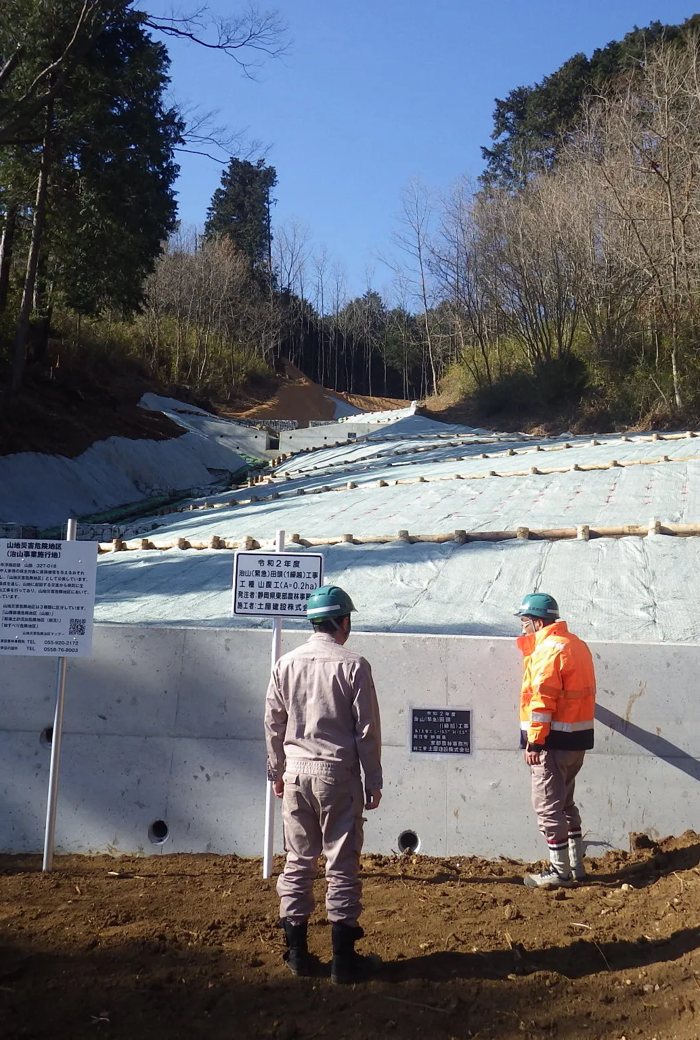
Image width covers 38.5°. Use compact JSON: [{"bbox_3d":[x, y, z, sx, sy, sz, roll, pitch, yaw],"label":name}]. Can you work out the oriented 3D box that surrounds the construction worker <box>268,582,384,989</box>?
[{"bbox_3d":[-0.119,1.182,4.680,0.520,1.770,0.340,0,-6,20],"label":"construction worker"}]

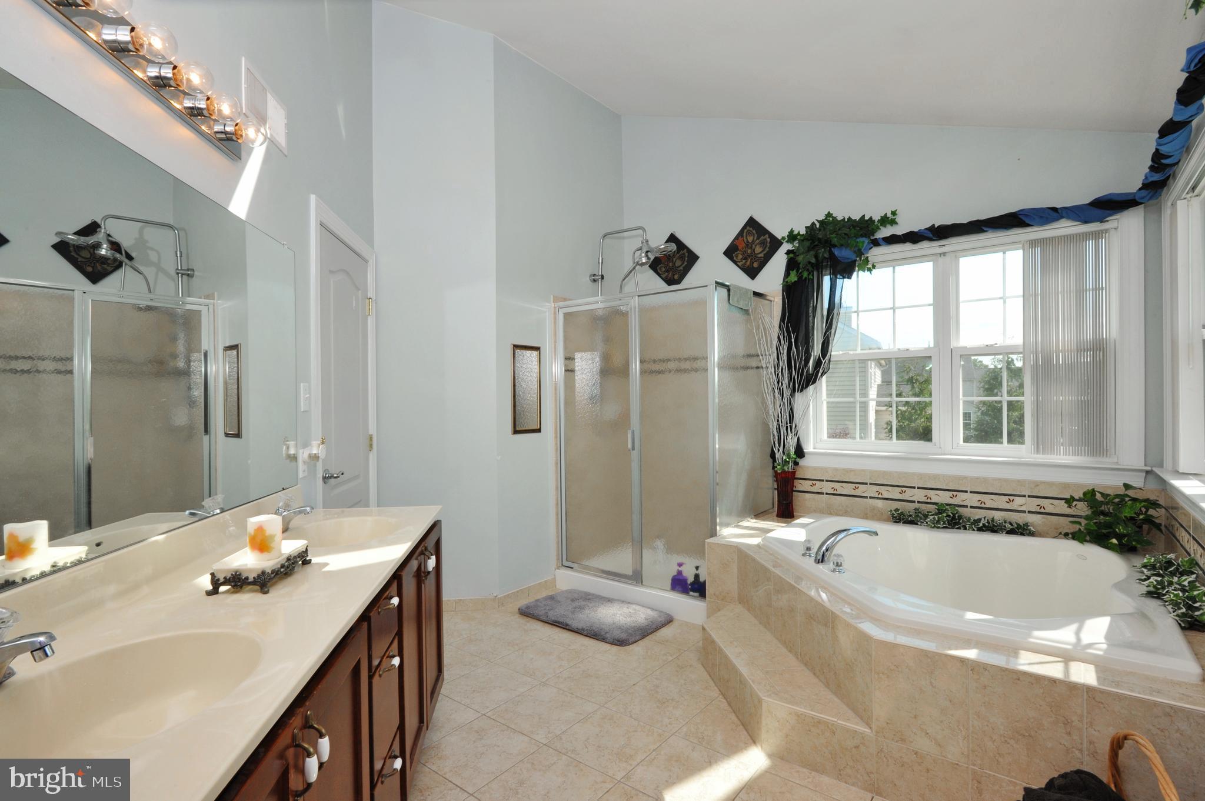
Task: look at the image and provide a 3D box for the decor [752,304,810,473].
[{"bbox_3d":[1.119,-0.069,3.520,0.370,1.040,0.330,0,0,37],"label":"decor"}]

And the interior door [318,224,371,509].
[{"bbox_3d":[-1.273,0.246,2.832,0.045,2.030,0.740,0,0,-7],"label":"interior door"}]

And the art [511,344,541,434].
[{"bbox_3d":[-0.472,-0.069,3.630,0.025,0.560,0.262,0,0,37],"label":"art"}]

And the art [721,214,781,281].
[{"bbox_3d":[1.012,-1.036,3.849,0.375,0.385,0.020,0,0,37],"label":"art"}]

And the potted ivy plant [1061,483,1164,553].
[{"bbox_3d":[2.393,0.550,2.669,0.360,0.310,0.290,0,0,37],"label":"potted ivy plant"}]

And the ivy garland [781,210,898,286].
[{"bbox_3d":[1.402,-0.940,3.416,0.660,0.440,0.250,0,0,37],"label":"ivy garland"}]

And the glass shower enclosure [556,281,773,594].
[{"bbox_3d":[0.411,0.255,3.816,1.200,1.800,0.830,0,0,37],"label":"glass shower enclosure"}]

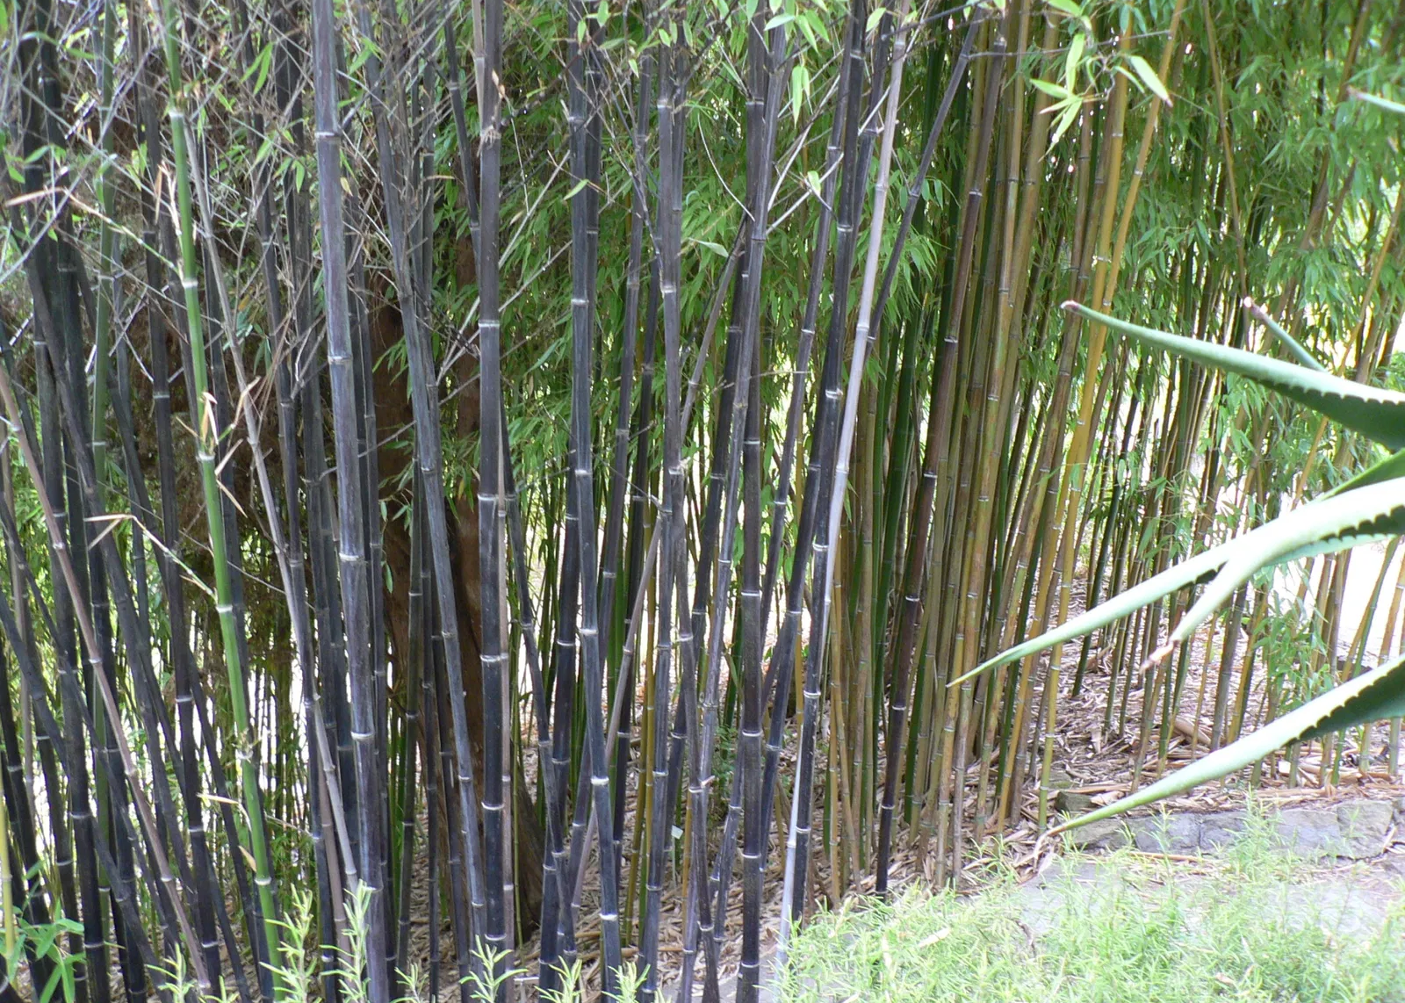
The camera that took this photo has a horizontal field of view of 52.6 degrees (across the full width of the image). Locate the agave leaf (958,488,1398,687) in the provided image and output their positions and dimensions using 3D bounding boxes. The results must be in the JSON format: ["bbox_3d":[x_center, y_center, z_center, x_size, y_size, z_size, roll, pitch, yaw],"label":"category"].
[{"bbox_3d":[0.524,0.087,1.500,0.520,0.100,0.120,-22,9,0],"label":"agave leaf"}]

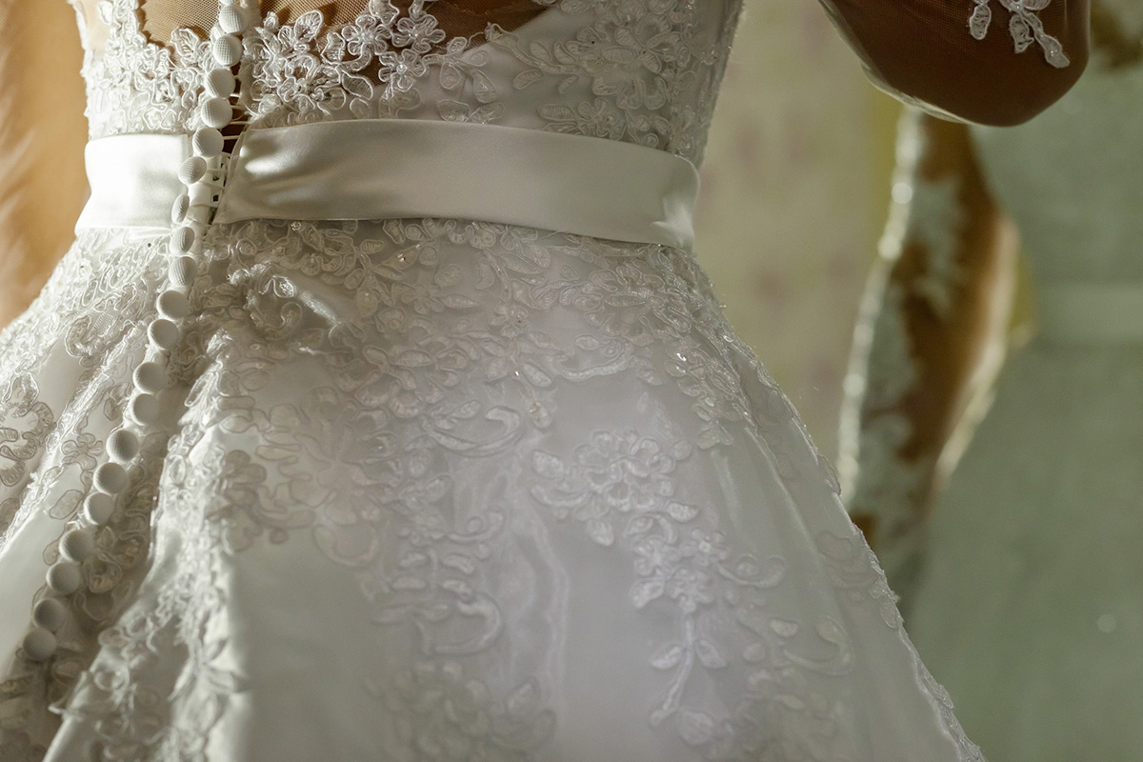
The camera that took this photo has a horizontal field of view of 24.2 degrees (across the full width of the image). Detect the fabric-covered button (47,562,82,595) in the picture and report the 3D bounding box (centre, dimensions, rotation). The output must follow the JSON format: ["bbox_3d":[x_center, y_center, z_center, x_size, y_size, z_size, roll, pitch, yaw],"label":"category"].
[{"bbox_3d":[-0.180,0.070,0.946,0.012,0.012,0.006,4,-12,-10],"label":"fabric-covered button"}]

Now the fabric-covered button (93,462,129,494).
[{"bbox_3d":[-0.167,0.035,0.966,0.012,0.012,0.006,4,-12,-11],"label":"fabric-covered button"}]

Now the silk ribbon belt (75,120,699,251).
[{"bbox_3d":[-0.076,-0.077,1.105,0.280,0.041,0.204,2,-1,38],"label":"silk ribbon belt"}]

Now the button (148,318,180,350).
[{"bbox_3d":[-0.151,-0.018,0.985,0.012,0.012,0.006,4,-14,-14],"label":"button"}]

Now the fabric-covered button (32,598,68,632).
[{"bbox_3d":[-0.190,0.085,0.969,0.012,0.012,0.006,2,-7,-4],"label":"fabric-covered button"}]

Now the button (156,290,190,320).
[{"bbox_3d":[-0.148,-0.028,0.989,0.012,0.012,0.006,4,-15,-11],"label":"button"}]

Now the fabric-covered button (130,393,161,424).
[{"bbox_3d":[-0.161,0.011,1.005,0.012,0.012,0.006,2,-6,0],"label":"fabric-covered button"}]

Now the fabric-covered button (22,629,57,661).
[{"bbox_3d":[-0.192,0.096,0.964,0.012,0.012,0.006,2,-9,-4],"label":"fabric-covered button"}]

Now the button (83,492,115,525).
[{"bbox_3d":[-0.171,0.046,0.962,0.012,0.012,0.006,4,-11,-14],"label":"button"}]

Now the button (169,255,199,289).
[{"bbox_3d":[-0.148,-0.042,1.018,0.012,0.012,0.006,2,-5,24],"label":"button"}]

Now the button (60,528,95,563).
[{"bbox_3d":[-0.176,0.058,0.950,0.012,0.012,0.006,4,-12,-11],"label":"button"}]

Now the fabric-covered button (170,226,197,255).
[{"bbox_3d":[-0.148,-0.054,1.020,0.012,0.012,0.006,2,-5,37],"label":"fabric-covered button"}]

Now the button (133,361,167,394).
[{"bbox_3d":[-0.159,-0.001,1.009,0.012,0.012,0.006,2,-6,0],"label":"button"}]

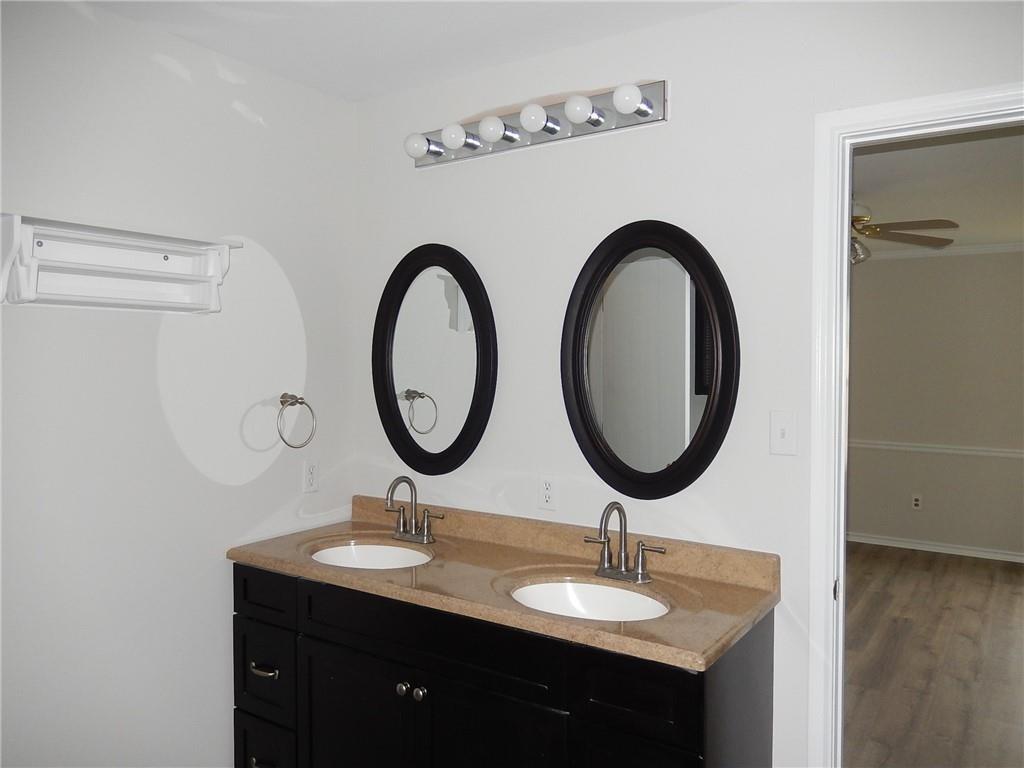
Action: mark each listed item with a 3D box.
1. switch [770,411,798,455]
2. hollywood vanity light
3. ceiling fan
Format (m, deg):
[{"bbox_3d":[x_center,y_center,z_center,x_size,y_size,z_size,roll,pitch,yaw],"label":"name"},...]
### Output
[{"bbox_3d":[0.703,0.127,1.907,0.071,0.115,0.015,1,2,34],"label":"switch"},{"bbox_3d":[0.018,-0.792,2.256,0.910,0.109,0.142,1,2,34],"label":"hollywood vanity light"},{"bbox_3d":[1.985,-0.888,4.381,1.290,0.380,1.290,1,2,34],"label":"ceiling fan"}]

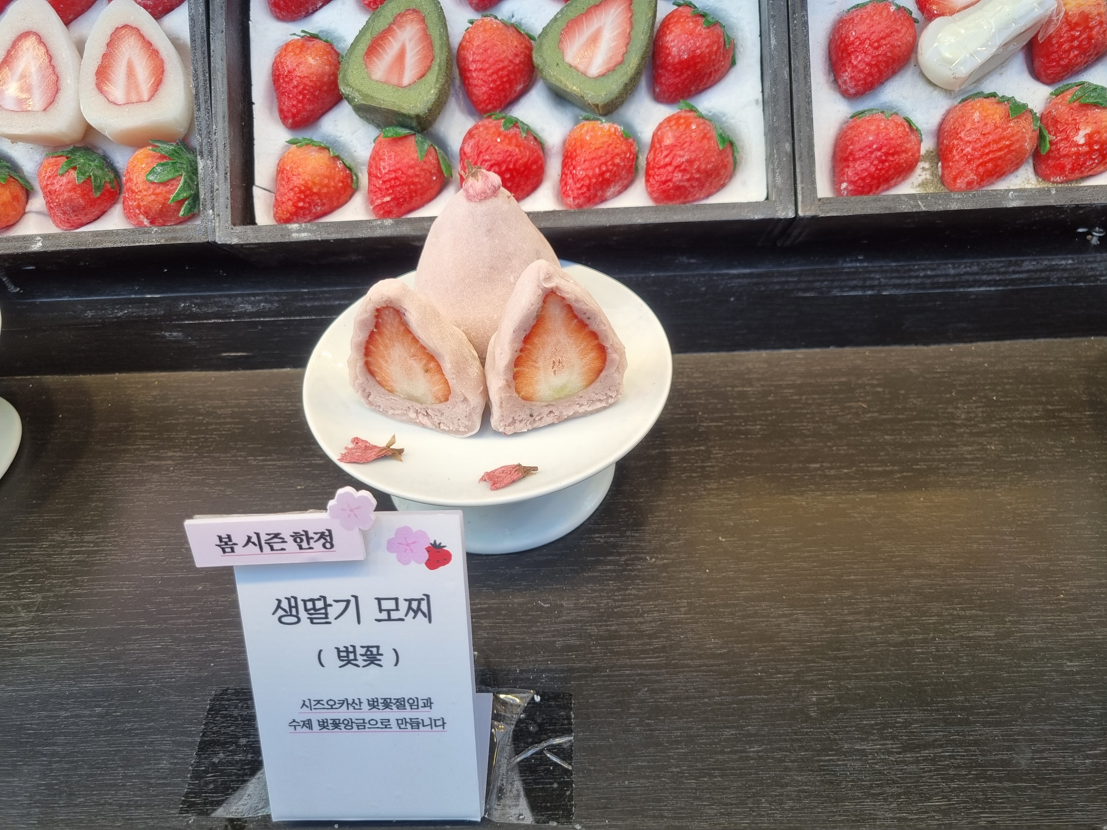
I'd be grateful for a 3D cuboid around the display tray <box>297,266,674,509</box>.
[{"bbox_3d":[-0.027,-0.017,0.355,0.154,0.018,0.154,-2,45,2],"label":"display tray"}]

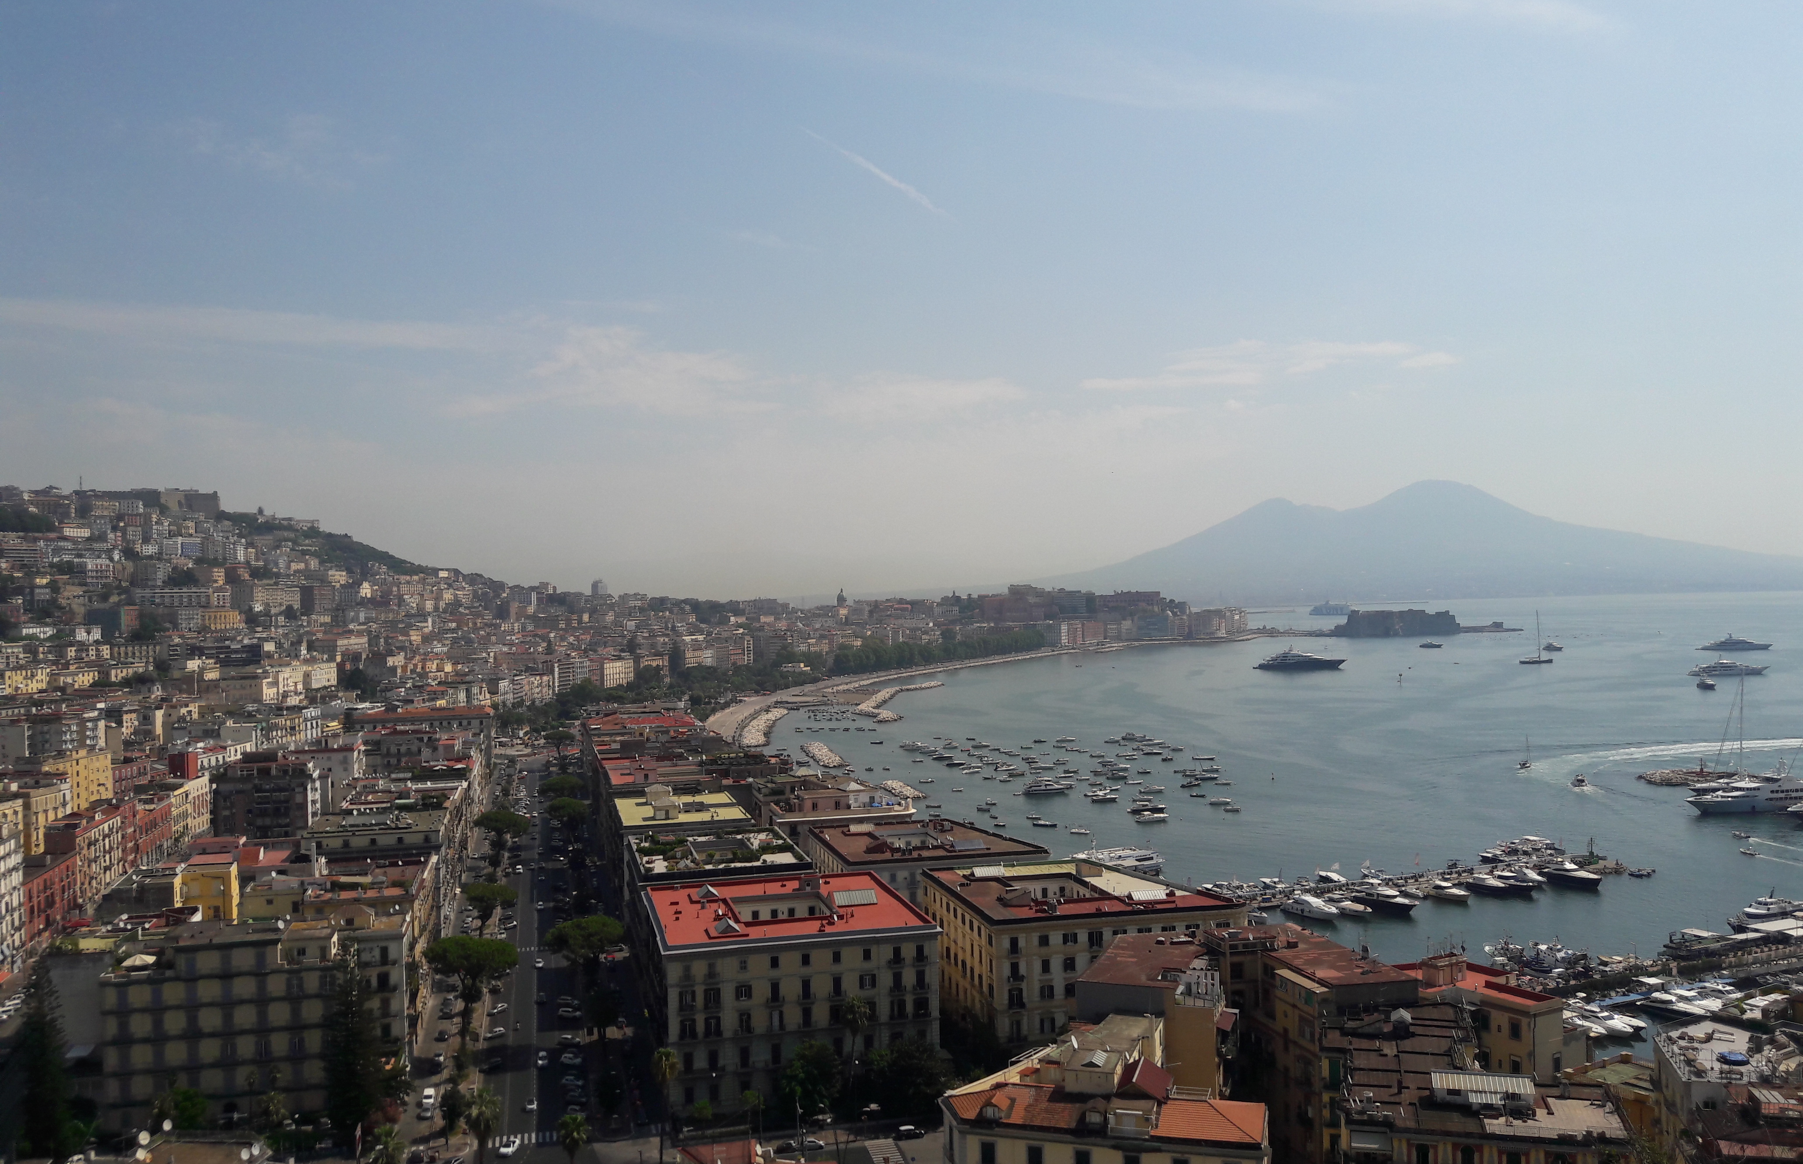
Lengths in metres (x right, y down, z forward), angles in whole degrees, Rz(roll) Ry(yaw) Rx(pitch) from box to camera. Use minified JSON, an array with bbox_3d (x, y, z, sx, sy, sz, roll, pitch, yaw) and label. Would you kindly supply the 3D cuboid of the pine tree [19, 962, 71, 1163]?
[{"bbox_3d":[-121.960,67.740,206.850,6.600,28.400,6.600,0,0,-31],"label":"pine tree"}]

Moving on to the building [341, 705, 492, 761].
[{"bbox_3d":[-227.390,73.290,689.520,61.000,26.500,22.000,-1,0,-20],"label":"building"}]

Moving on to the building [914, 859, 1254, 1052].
[{"bbox_3d":[32.230,67.400,264.340,46.100,26.000,48.700,-1,0,-13],"label":"building"}]

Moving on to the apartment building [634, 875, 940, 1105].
[{"bbox_3d":[-20.400,68.070,250.510,43.800,25.800,47.300,-1,0,-14],"label":"apartment building"}]

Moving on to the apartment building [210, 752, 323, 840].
[{"bbox_3d":[-183.410,67.190,425.700,27.500,34.000,21.000,-1,0,-12],"label":"apartment building"}]

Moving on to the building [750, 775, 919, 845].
[{"bbox_3d":[-17.450,66.730,368.040,34.750,30.000,51.040,-1,0,-13],"label":"building"}]

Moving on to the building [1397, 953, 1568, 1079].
[{"bbox_3d":[78.390,66.140,199.820,18.570,26.500,24.650,0,0,-35],"label":"building"}]

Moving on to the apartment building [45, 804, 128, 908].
[{"bbox_3d":[-213.040,72.240,377.570,10.000,24.000,36.000,-1,0,-11],"label":"apartment building"}]

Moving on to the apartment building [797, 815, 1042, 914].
[{"bbox_3d":[2.580,68.120,316.200,43.200,26.000,51.000,-1,0,-13],"label":"apartment building"}]

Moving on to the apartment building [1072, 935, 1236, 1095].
[{"bbox_3d":[37.450,66.980,211.700,19.500,26.000,30.200,-1,0,15],"label":"apartment building"}]

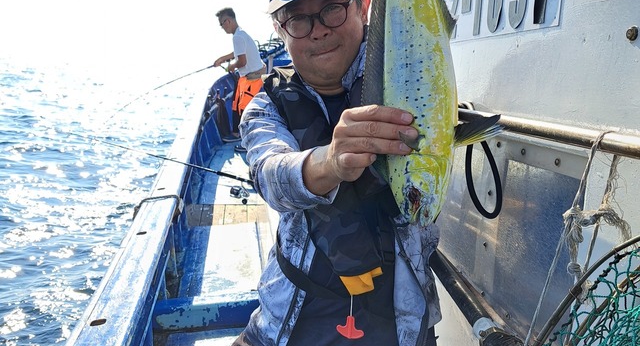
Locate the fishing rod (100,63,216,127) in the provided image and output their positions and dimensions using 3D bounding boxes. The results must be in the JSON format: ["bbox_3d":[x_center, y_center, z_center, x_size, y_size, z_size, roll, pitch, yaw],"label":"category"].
[{"bbox_3d":[-1.757,-0.889,6.438,1.330,0.130,0.060,-29,17,-9],"label":"fishing rod"}]

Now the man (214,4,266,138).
[{"bbox_3d":[-0.901,-1.045,6.623,0.640,1.559,0.520,-1,11,-4],"label":"man"}]

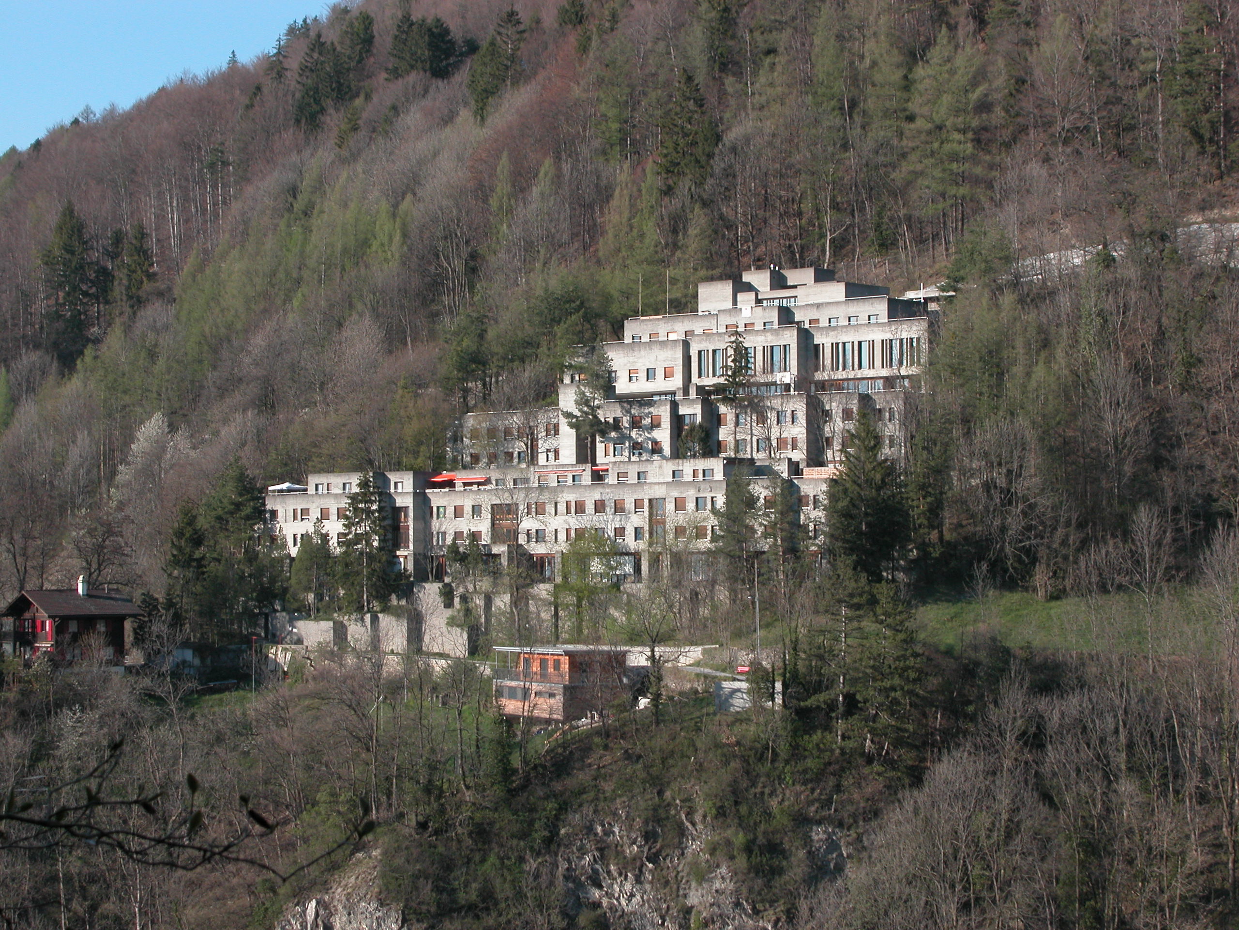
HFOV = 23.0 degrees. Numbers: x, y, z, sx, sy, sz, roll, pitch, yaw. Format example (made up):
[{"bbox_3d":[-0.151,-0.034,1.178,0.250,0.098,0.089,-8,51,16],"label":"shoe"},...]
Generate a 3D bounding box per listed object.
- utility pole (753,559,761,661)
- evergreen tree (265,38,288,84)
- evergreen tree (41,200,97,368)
[{"bbox_3d":[12.289,13.088,272.000,0.300,9.800,0.300,-3,-2,0],"label":"utility pole"},{"bbox_3d":[-68.140,-79.590,605.000,4.810,10.780,4.810,0,-2,0],"label":"evergreen tree"},{"bbox_3d":[-84.650,-27.840,468.000,8.640,25.760,8.640,0,-2,0],"label":"evergreen tree"}]

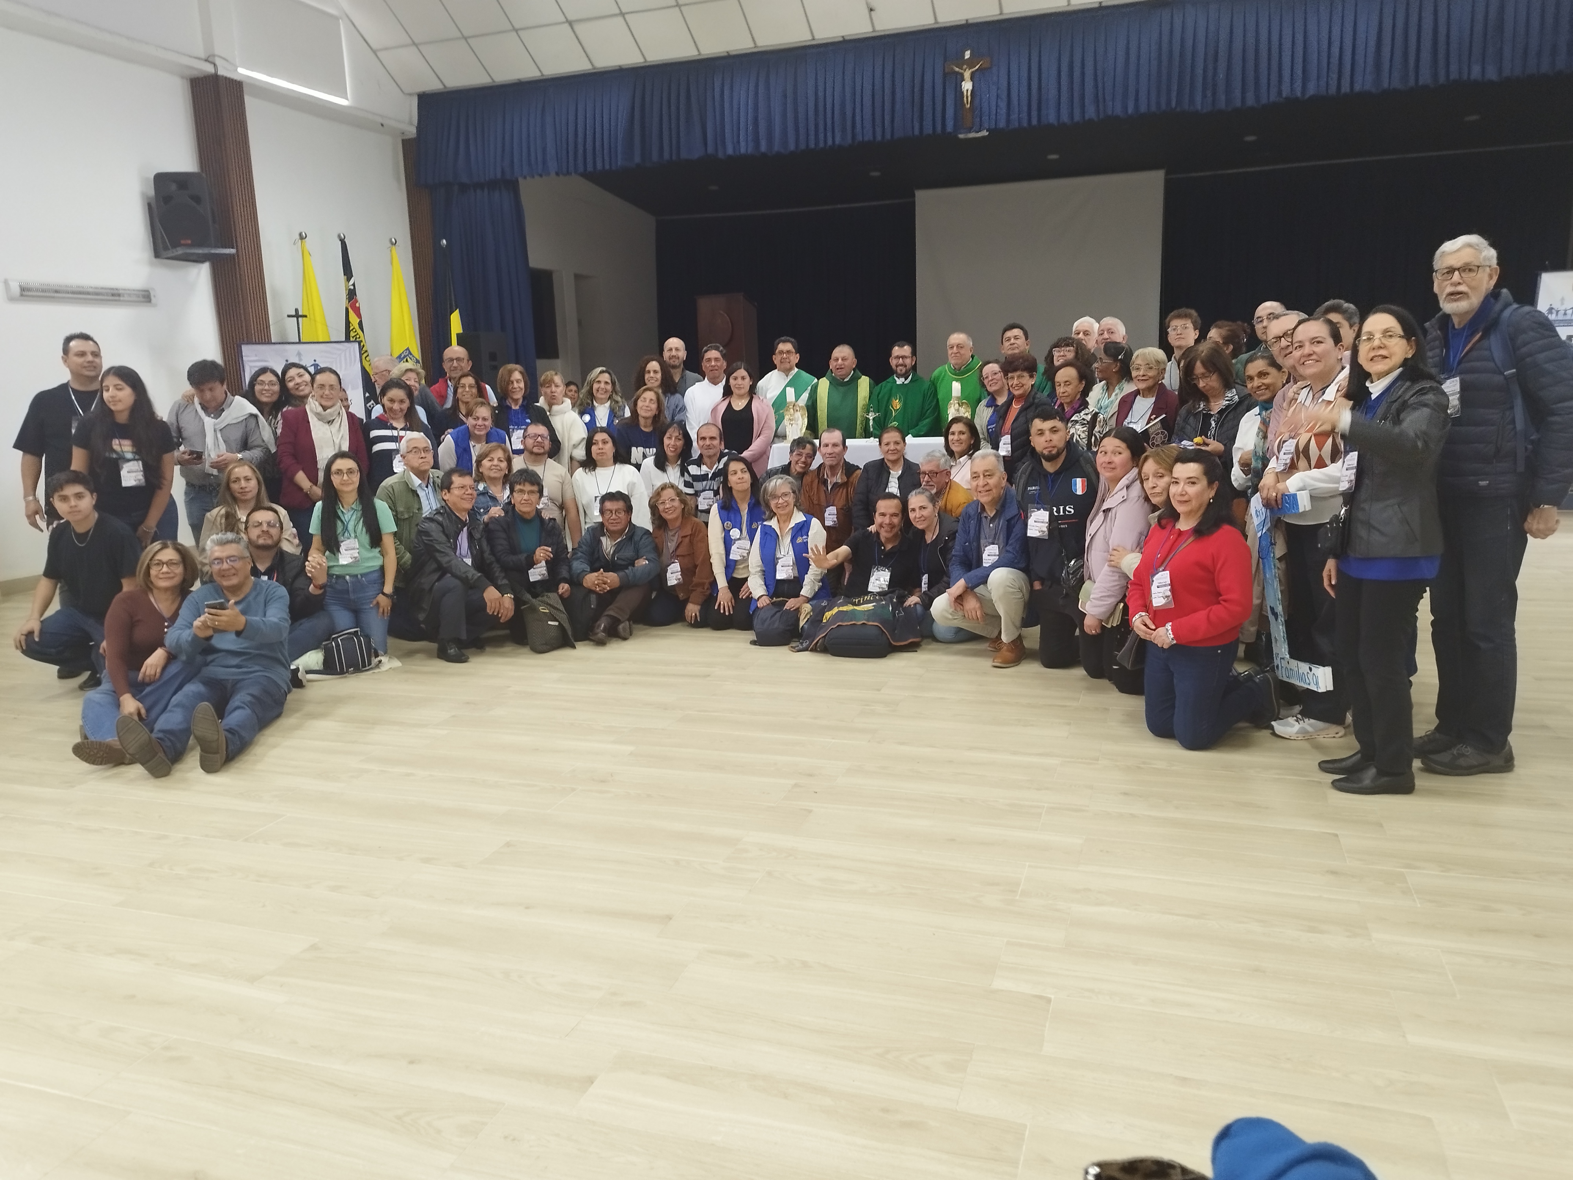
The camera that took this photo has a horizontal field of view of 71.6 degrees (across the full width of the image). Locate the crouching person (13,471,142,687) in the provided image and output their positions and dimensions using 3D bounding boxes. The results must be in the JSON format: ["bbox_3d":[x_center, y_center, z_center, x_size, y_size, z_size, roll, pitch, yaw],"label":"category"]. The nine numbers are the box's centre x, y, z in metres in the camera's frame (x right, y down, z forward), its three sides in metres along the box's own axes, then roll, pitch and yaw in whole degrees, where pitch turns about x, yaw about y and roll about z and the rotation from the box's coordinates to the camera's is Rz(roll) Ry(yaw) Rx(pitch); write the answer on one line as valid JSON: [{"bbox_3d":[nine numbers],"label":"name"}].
[{"bbox_3d":[-3.606,-0.058,5.634,0.620,1.050,0.640,-4,12,-12],"label":"crouching person"}]

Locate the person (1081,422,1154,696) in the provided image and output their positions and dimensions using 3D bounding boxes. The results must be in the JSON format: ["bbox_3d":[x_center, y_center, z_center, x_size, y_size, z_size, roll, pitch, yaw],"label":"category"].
[{"bbox_3d":[1.595,-0.179,5.037,0.470,1.120,0.580,10,17,43],"label":"person"}]

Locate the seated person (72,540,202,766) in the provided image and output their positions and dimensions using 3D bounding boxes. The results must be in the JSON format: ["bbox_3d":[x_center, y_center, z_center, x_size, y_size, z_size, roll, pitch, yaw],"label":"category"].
[{"bbox_3d":[-2.784,0.208,4.748,0.600,0.800,0.840,-7,13,-23],"label":"seated person"}]

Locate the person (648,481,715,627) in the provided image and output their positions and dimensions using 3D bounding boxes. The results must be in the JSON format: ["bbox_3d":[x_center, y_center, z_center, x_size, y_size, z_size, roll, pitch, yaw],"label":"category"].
[{"bbox_3d":[-0.619,-0.238,6.429,0.440,0.810,0.580,-1,12,7],"label":"person"}]

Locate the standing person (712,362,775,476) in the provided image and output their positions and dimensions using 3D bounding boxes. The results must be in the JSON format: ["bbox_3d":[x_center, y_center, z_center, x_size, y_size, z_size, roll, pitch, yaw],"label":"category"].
[{"bbox_3d":[-0.285,-0.837,7.701,0.460,1.540,0.300,-1,11,6],"label":"standing person"}]

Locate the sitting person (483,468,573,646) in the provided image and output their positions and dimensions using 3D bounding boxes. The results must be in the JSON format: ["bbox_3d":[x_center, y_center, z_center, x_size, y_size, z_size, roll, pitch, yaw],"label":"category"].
[{"bbox_3d":[-1.466,-0.213,6.206,0.520,0.970,0.660,-4,11,-12],"label":"sitting person"}]

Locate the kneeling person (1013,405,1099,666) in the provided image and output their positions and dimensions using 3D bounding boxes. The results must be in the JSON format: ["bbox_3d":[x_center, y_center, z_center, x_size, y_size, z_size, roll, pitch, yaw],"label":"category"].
[{"bbox_3d":[1.300,-0.289,5.409,0.500,1.250,0.620,0,11,11],"label":"kneeling person"}]

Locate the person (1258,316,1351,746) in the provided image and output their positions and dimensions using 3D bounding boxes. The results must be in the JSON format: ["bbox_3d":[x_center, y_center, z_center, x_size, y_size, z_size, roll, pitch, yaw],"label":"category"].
[{"bbox_3d":[1.995,-0.230,4.168,0.440,1.570,0.470,-12,15,-41],"label":"person"}]

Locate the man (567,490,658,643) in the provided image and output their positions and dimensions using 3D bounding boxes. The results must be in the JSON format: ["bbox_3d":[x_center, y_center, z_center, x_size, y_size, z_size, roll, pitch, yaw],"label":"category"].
[{"bbox_3d":[-0.987,-0.165,6.175,0.570,0.800,0.660,-4,12,-8],"label":"man"}]

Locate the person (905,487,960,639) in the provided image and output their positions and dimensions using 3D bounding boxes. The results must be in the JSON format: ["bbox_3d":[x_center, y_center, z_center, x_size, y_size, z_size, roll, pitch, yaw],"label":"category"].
[{"bbox_3d":[0.814,-0.182,5.971,0.470,0.790,0.600,3,13,23],"label":"person"}]

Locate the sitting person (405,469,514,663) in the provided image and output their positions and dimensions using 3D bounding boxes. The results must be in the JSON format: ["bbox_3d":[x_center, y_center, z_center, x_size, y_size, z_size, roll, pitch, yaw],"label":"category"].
[{"bbox_3d":[-1.766,-0.167,5.943,0.540,1.000,0.680,-10,14,-34],"label":"sitting person"}]

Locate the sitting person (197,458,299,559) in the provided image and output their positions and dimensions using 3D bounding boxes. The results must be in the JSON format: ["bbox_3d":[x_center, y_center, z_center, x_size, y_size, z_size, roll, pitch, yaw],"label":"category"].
[{"bbox_3d":[-3.061,-0.248,6.346,0.550,1.040,0.600,-7,13,-20],"label":"sitting person"}]

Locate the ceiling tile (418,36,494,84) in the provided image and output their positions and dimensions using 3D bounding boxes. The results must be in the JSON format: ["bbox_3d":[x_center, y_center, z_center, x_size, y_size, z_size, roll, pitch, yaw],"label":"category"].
[{"bbox_3d":[-3.568,-5.684,11.773,0.610,0.020,0.600,2,-21,18],"label":"ceiling tile"}]

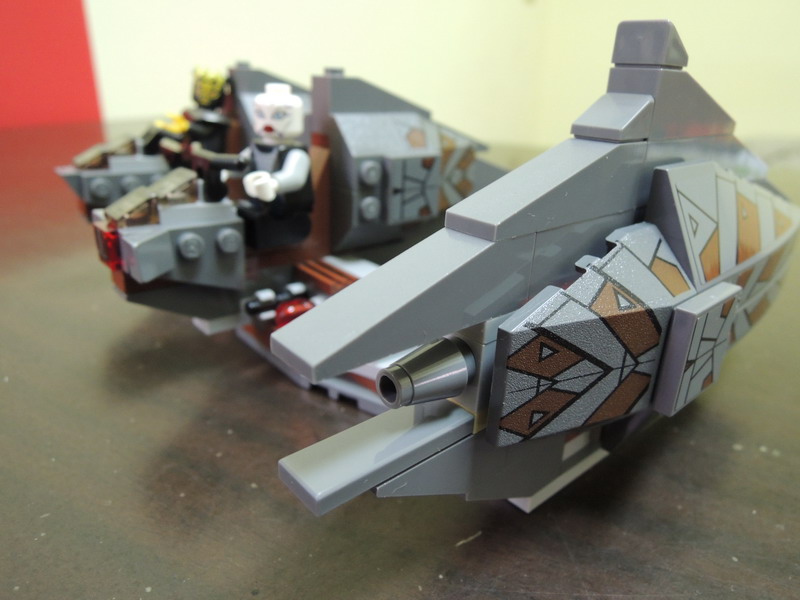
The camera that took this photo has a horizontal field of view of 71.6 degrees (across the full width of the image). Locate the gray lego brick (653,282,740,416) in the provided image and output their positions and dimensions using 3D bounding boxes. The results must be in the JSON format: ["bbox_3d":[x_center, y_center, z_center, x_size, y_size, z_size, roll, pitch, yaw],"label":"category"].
[{"bbox_3d":[0.044,0.007,0.082,0.016,0.016,0.003,-16,29,-38],"label":"gray lego brick"}]

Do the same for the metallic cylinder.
[{"bbox_3d":[0.003,0.010,0.068,0.011,0.008,0.008,-16,29,-38],"label":"metallic cylinder"}]

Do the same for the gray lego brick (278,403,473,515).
[{"bbox_3d":[-0.002,0.018,0.067,0.024,0.003,0.008,-16,29,-38],"label":"gray lego brick"}]

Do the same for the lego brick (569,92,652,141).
[{"bbox_3d":[0.030,-0.026,0.078,0.008,0.006,0.008,-16,29,-38],"label":"lego brick"}]

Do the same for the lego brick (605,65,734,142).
[{"bbox_3d":[0.045,-0.032,0.090,0.032,0.010,0.008,-16,29,-38],"label":"lego brick"}]

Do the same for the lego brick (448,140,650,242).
[{"bbox_3d":[0.020,-0.016,0.073,0.032,0.010,0.008,-16,29,-38],"label":"lego brick"}]

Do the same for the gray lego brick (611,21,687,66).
[{"bbox_3d":[0.036,-0.036,0.079,0.008,0.006,0.008,-16,29,-38],"label":"gray lego brick"}]

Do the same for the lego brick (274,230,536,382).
[{"bbox_3d":[0.002,-0.002,0.062,0.032,0.010,0.008,-16,29,-38],"label":"lego brick"}]

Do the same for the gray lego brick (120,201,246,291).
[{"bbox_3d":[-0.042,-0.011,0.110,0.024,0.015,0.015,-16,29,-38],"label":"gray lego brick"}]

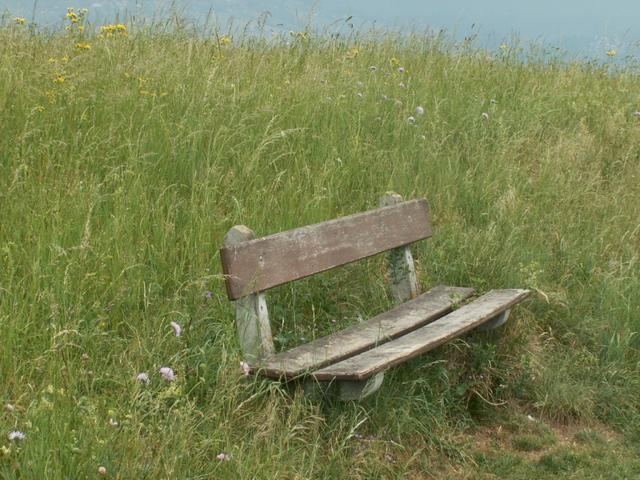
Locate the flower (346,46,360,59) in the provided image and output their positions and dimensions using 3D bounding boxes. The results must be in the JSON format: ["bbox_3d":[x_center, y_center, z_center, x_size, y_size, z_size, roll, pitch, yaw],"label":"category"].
[{"bbox_3d":[0.219,-1.226,10.400,0.085,0.073,0.085,1,7,0],"label":"flower"}]

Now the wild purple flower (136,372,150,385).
[{"bbox_3d":[-0.527,0.414,4.750,0.039,0.033,0.039,1,7,0],"label":"wild purple flower"}]

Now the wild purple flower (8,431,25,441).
[{"bbox_3d":[-0.821,0.529,4.300,0.040,0.025,0.040,1,7,0],"label":"wild purple flower"}]

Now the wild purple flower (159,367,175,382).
[{"bbox_3d":[-0.463,0.406,4.800,0.045,0.045,0.045,1,7,0],"label":"wild purple flower"}]

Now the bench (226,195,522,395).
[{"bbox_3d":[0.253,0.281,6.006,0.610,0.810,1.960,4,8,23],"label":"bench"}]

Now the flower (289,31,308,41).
[{"bbox_3d":[-0.146,-1.389,10.800,0.126,0.063,0.095,1,7,0],"label":"flower"}]

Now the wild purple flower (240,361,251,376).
[{"bbox_3d":[-0.237,0.408,5.050,0.029,0.047,0.033,1,7,0],"label":"wild purple flower"}]

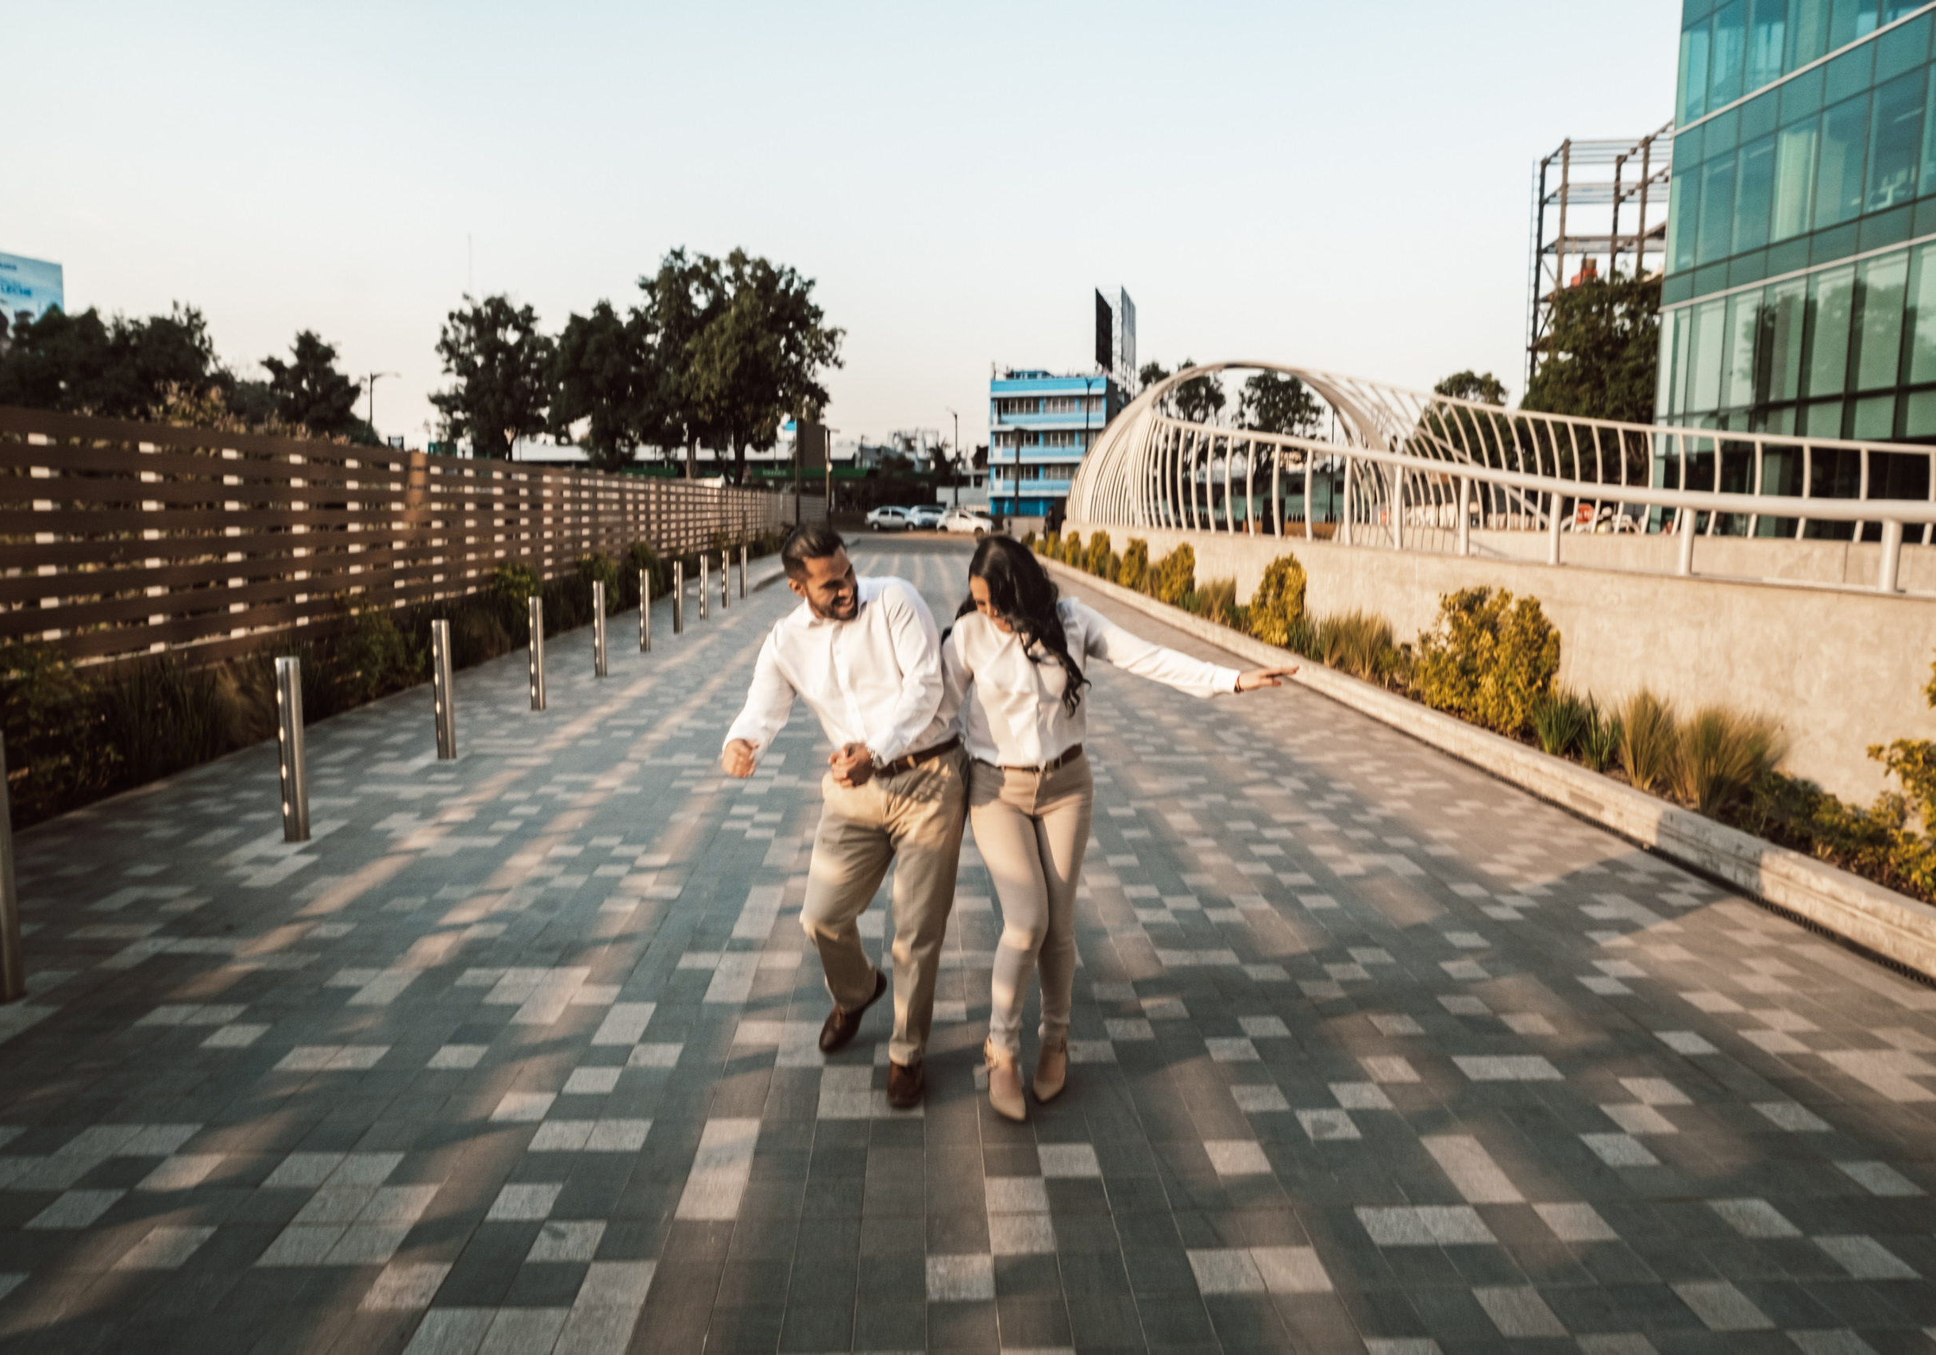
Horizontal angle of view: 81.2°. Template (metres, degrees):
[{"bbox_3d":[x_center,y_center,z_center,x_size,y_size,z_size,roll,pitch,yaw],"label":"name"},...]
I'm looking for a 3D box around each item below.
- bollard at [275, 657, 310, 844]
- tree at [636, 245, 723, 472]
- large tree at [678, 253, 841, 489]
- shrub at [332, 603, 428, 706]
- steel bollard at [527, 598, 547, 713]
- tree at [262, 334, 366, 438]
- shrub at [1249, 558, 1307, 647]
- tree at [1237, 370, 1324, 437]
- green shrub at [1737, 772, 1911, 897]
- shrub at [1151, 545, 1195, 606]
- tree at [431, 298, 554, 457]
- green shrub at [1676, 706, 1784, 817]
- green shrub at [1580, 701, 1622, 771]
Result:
[{"bbox_3d":[-3.292,0.359,5.505,0.103,0.900,0.103,1,6,-3],"label":"bollard"},{"bbox_3d":[-11.779,-11.906,48.000,5.400,12.200,5.400,1,6,-3],"label":"tree"},{"bbox_3d":[-8.931,-11.950,48.411,7.200,12.335,7.200,0,8,-2],"label":"large tree"},{"bbox_3d":[-5.449,-0.205,10.444,0.800,0.920,0.950,0,8,-2],"label":"shrub"},{"bbox_3d":[-3.451,-0.188,9.066,0.103,0.900,0.103,1,6,-3],"label":"steel bollard"},{"bbox_3d":[-29.481,-10.828,50.946,4.700,9.304,4.700,0,9,0],"label":"tree"},{"bbox_3d":[3.501,-0.854,12.800,0.580,1.000,0.580,1,6,-3],"label":"shrub"},{"bbox_3d":[18.461,-13.435,67.590,5.600,9.603,5.600,0,8,-2],"label":"tree"},{"bbox_3d":[3.880,0.628,5.125,0.520,0.380,0.720,0,9,-2],"label":"green shrub"},{"bbox_3d":[3.334,-1.659,18.449,0.750,1.000,0.850,0,8,-2],"label":"shrub"},{"bbox_3d":[-21.336,-11.600,50.827,5.600,10.865,5.600,0,9,0],"label":"tree"},{"bbox_3d":[3.931,0.430,5.830,0.470,0.540,0.470,1,6,-3],"label":"green shrub"},{"bbox_3d":[3.753,0.343,6.680,0.250,0.410,0.250,1,6,-3],"label":"green shrub"}]

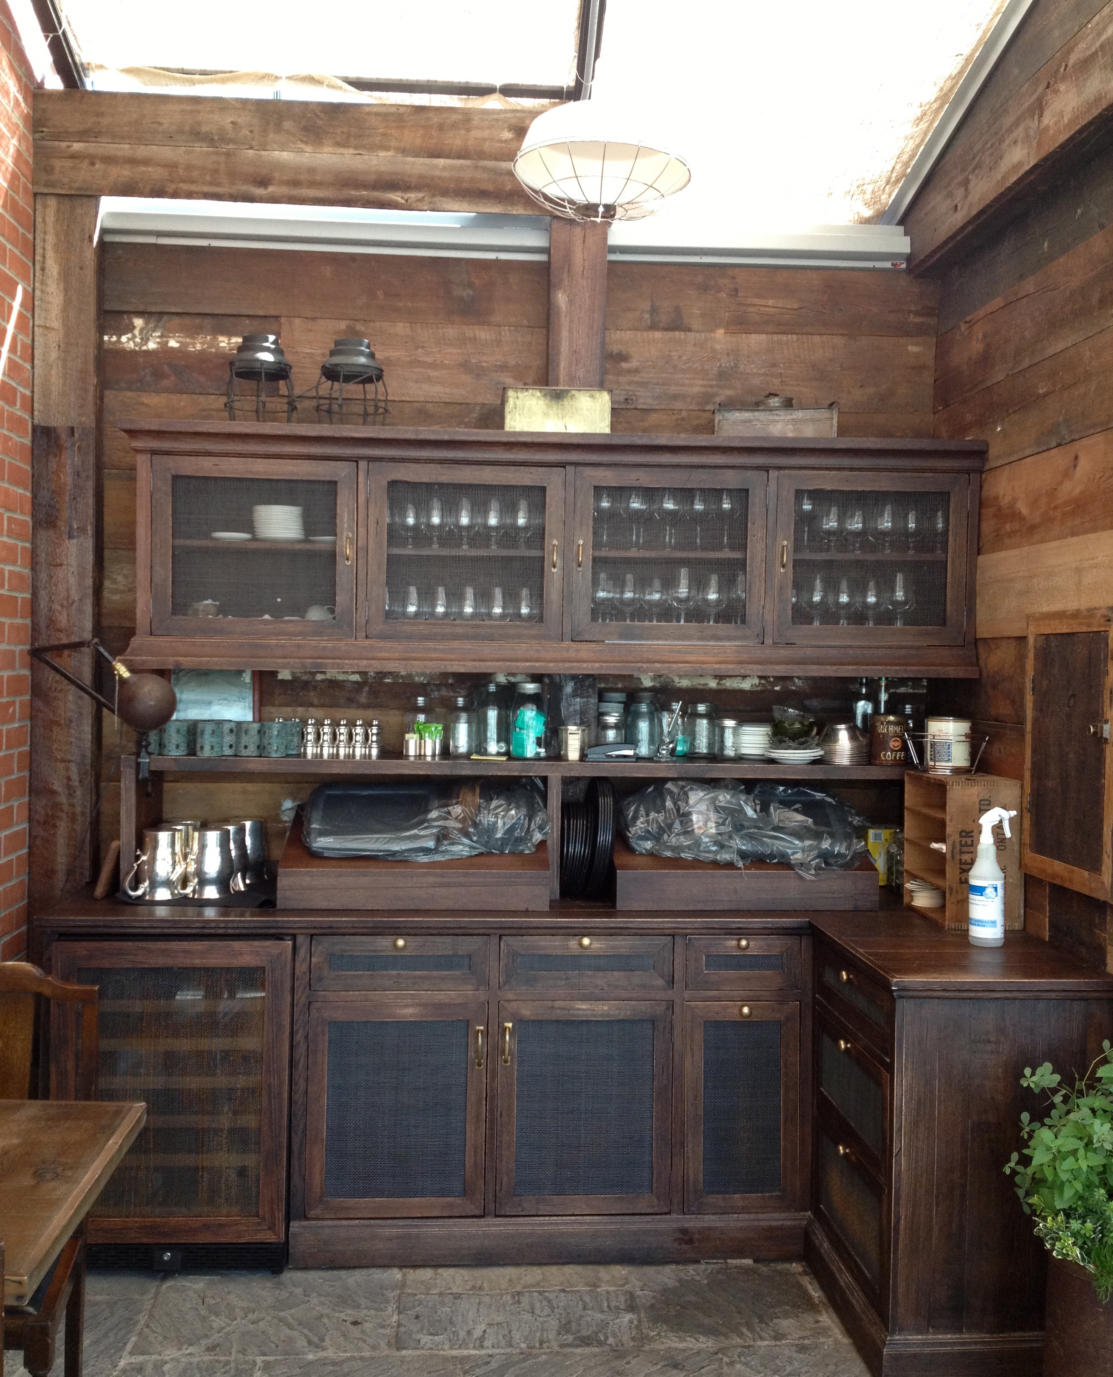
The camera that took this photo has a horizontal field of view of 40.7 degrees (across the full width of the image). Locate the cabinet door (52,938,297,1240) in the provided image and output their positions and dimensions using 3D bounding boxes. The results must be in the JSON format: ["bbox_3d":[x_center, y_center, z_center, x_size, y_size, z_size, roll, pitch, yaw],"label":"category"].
[{"bbox_3d":[-1.000,1.044,3.895,0.602,0.783,0.045,1,1,-4],"label":"cabinet door"}]

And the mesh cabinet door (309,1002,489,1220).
[{"bbox_3d":[-0.420,1.112,3.969,0.468,0.567,0.032,1,1,-4],"label":"mesh cabinet door"}]

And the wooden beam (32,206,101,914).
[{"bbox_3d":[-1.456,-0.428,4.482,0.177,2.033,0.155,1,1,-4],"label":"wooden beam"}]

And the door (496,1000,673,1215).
[{"bbox_3d":[0.075,1.117,4.003,0.461,0.567,0.032,1,1,-4],"label":"door"}]

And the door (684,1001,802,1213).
[{"bbox_3d":[0.498,1.122,4.031,0.315,0.567,0.032,1,1,-4],"label":"door"}]

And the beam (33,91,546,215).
[{"bbox_3d":[-0.669,-1.564,4.409,1.664,0.269,0.130,1,1,-4],"label":"beam"}]

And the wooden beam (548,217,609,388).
[{"bbox_3d":[0.059,-1.137,4.562,0.173,0.539,0.149,1,1,-4],"label":"wooden beam"}]

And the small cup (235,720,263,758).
[{"bbox_3d":[-0.881,0.146,4.299,0.079,0.095,0.079,1,1,-4],"label":"small cup"}]

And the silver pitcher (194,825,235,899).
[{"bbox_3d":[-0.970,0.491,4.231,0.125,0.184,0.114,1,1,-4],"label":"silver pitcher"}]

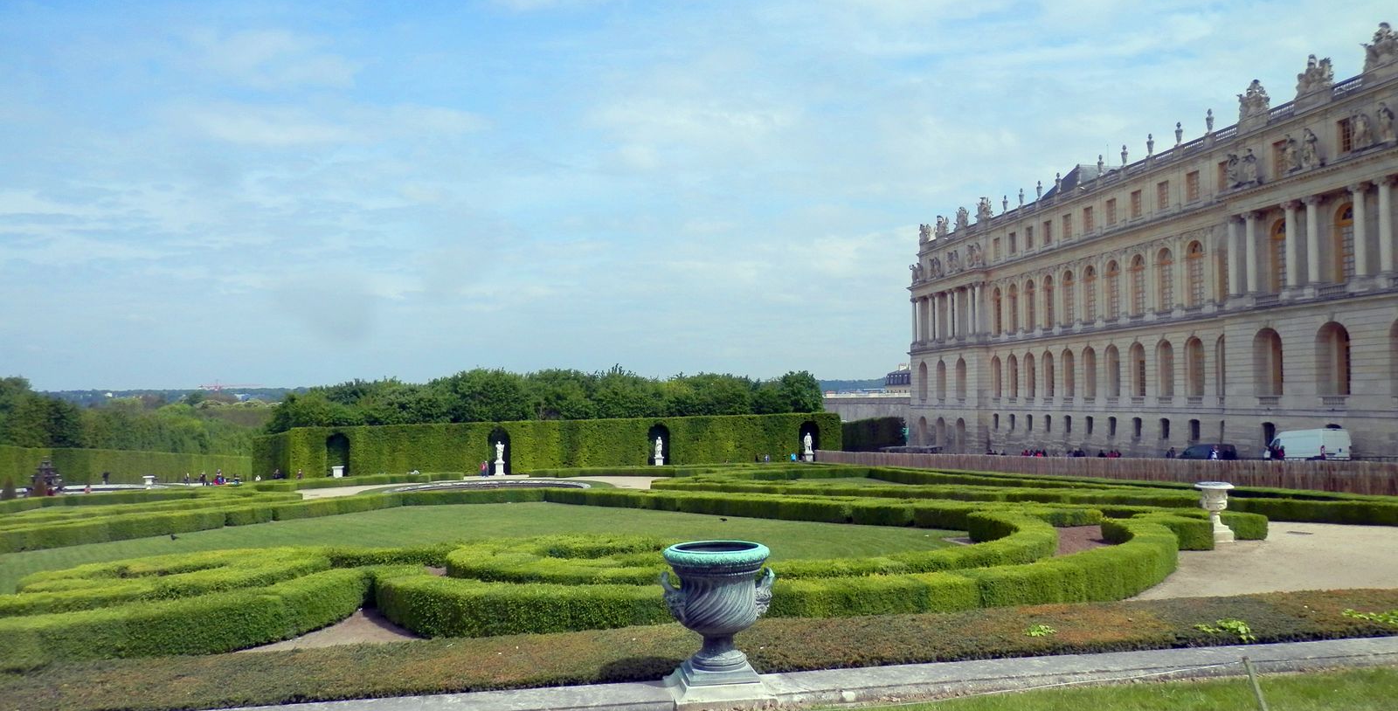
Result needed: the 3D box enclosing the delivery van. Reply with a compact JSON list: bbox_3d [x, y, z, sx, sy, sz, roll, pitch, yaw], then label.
[{"bbox_3d":[40.074,6.165,66.761,2.050,2.500,5.450,0,-5,-9],"label":"delivery van"}]

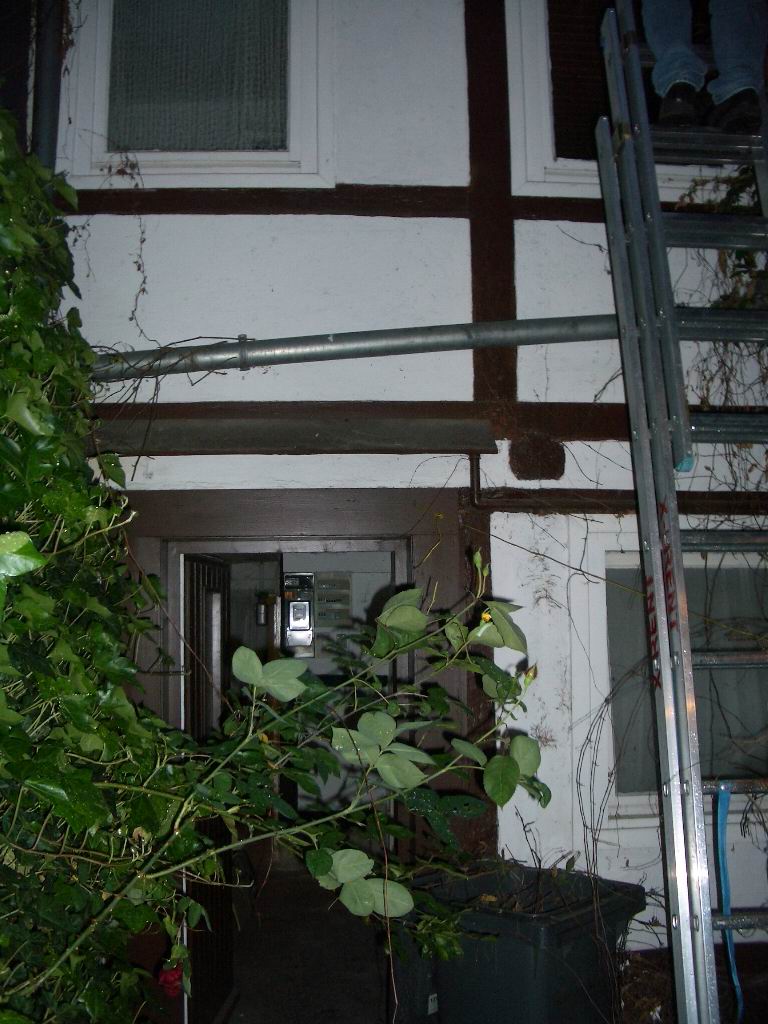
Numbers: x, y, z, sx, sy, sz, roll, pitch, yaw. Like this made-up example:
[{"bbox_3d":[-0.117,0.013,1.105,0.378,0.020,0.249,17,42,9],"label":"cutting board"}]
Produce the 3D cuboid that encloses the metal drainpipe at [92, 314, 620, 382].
[{"bbox_3d":[-0.048,-0.637,4.001,2.216,0.100,0.100,-5,-4,-4],"label":"metal drainpipe"}]

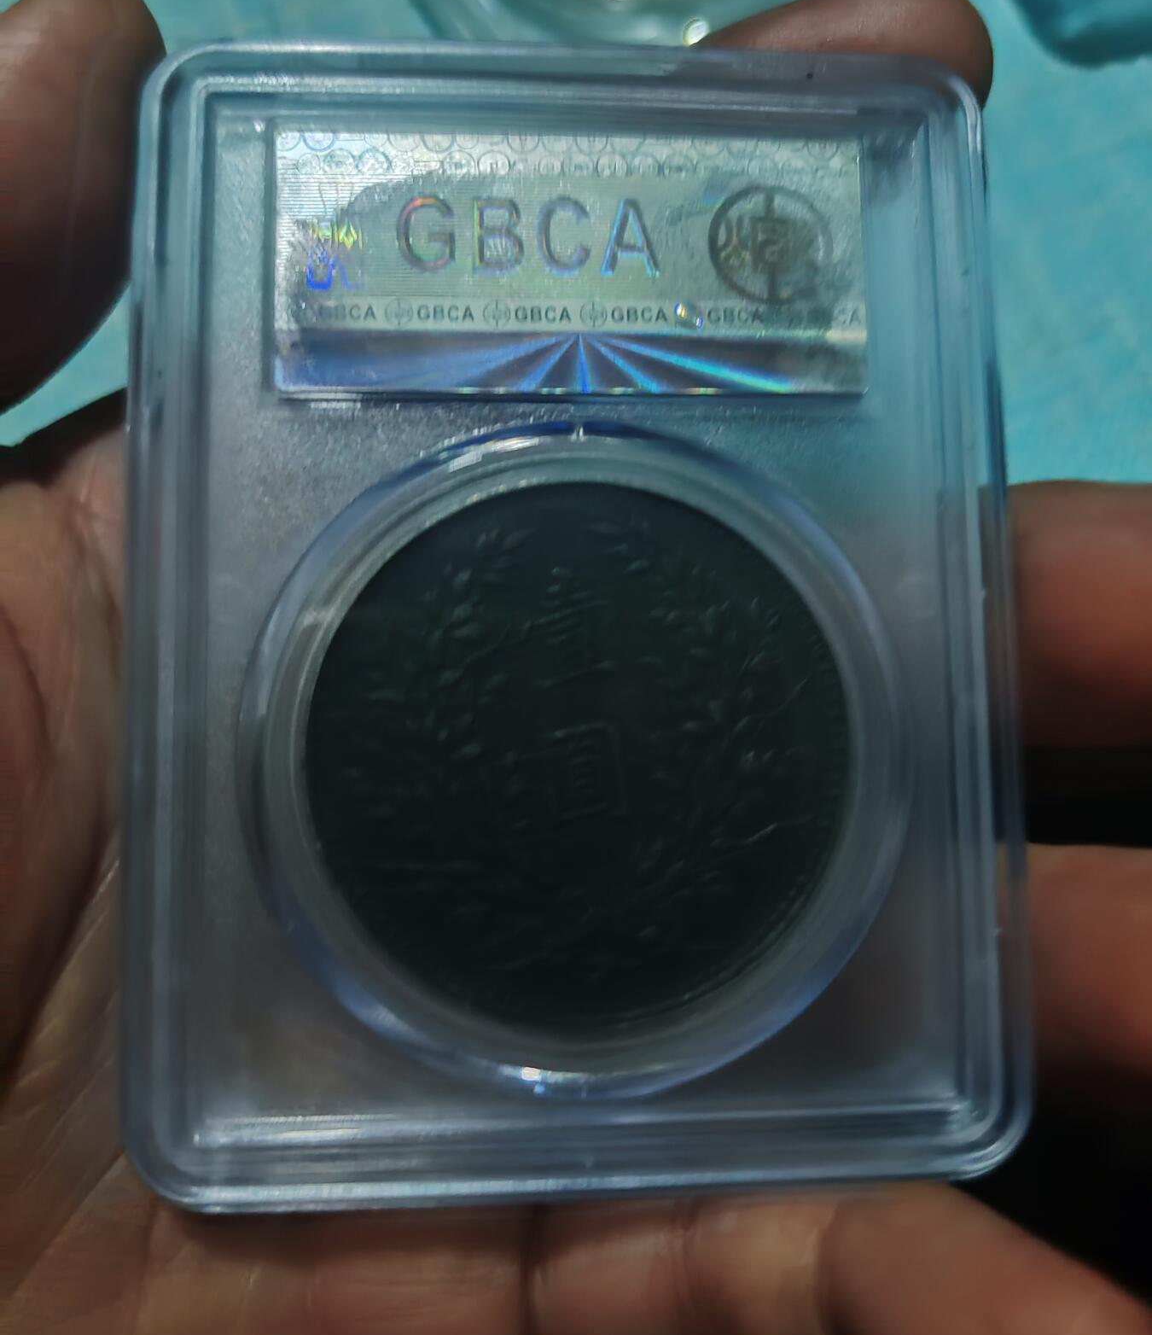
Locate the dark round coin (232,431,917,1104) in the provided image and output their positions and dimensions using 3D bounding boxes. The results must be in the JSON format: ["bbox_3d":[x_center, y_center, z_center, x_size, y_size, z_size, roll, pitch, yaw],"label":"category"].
[{"bbox_3d":[0.000,0.006,0.088,0.048,0.006,0.048,-1,85,-4],"label":"dark round coin"}]

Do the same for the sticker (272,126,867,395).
[{"bbox_3d":[0.000,-0.030,0.089,0.044,0.001,0.020,-1,85,-4],"label":"sticker"}]

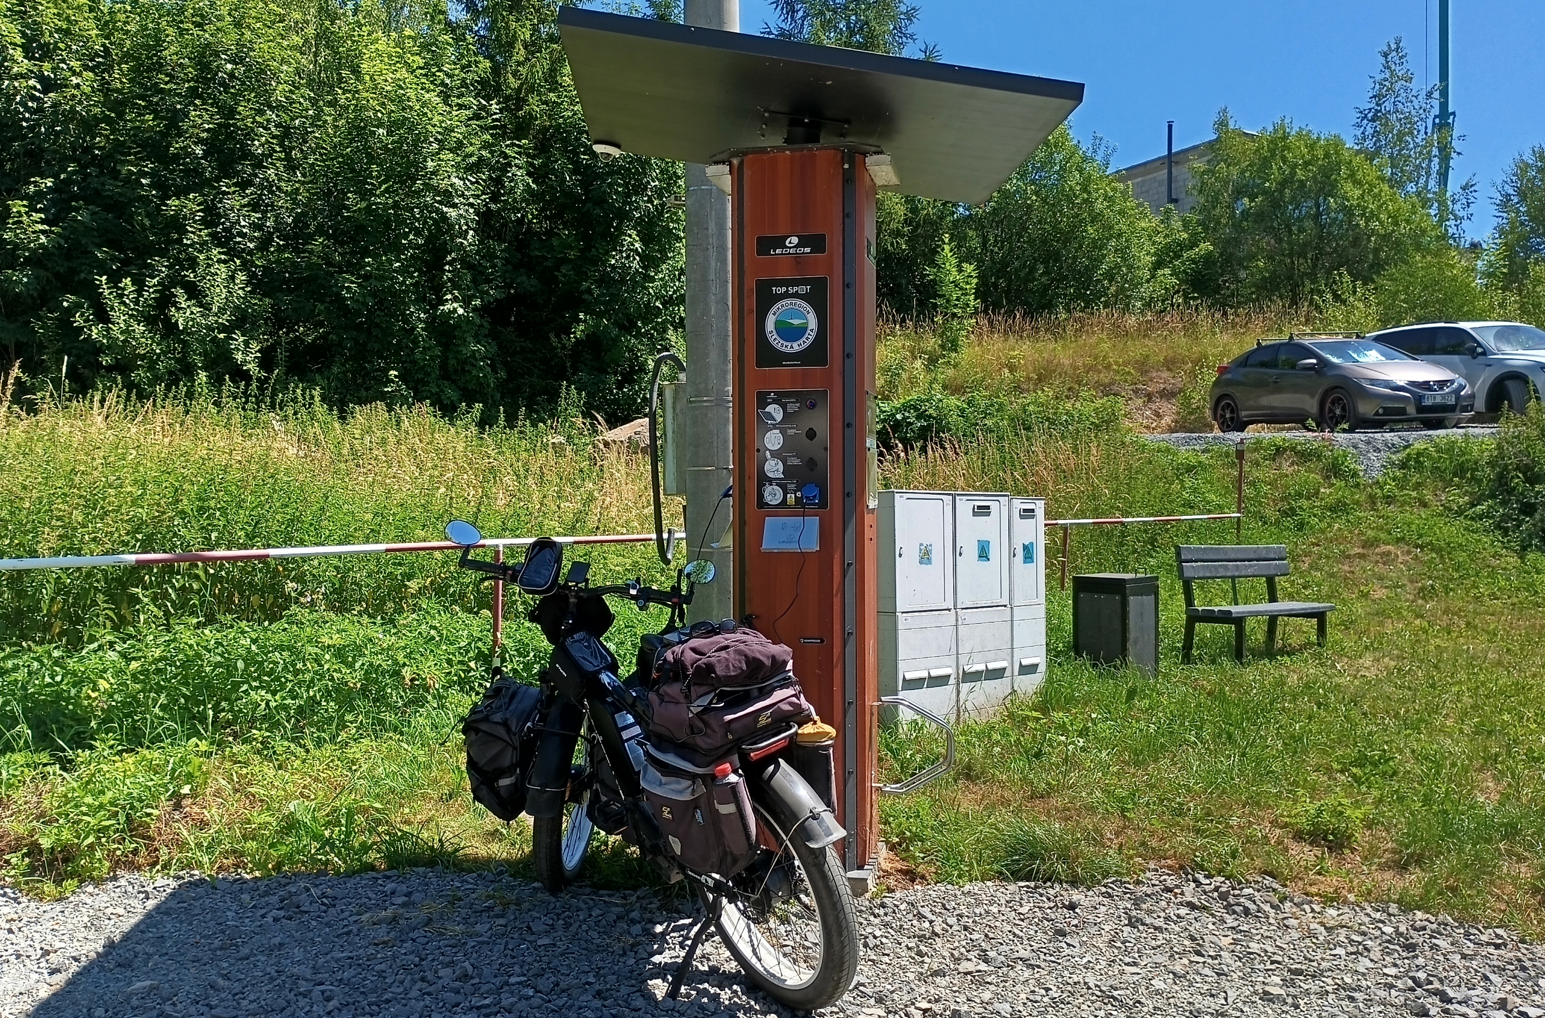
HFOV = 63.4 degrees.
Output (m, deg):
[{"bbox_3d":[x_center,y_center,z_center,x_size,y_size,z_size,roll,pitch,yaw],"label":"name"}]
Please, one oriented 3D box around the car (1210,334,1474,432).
[{"bbox_3d":[8.520,-1.910,19.080,1.790,1.510,4.300,0,2,-15],"label":"car"}]

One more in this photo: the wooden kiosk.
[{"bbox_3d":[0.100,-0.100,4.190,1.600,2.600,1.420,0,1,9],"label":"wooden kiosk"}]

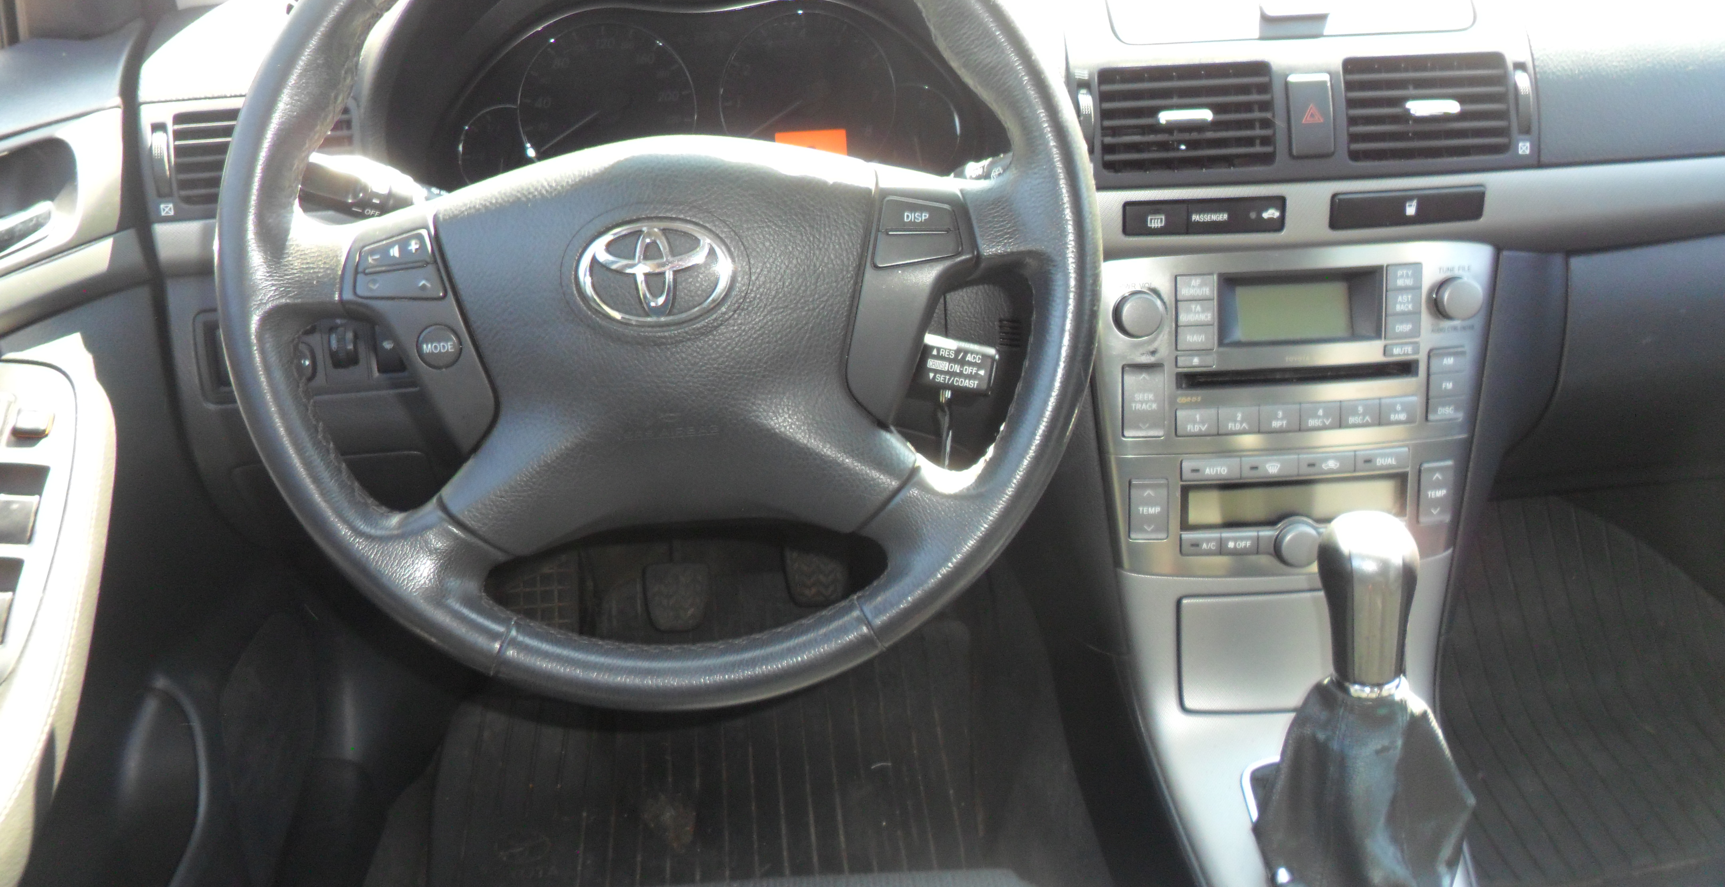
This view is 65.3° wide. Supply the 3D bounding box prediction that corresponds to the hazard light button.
[{"bbox_3d":[0.260,-0.191,0.784,0.029,0.052,0.015,-3,6,-2],"label":"hazard light button"}]

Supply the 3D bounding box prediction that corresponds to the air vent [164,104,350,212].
[{"bbox_3d":[-0.346,-0.166,0.789,0.108,0.060,0.035,-3,6,-2],"label":"air vent"}]

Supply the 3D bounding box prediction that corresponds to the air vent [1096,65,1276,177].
[{"bbox_3d":[0.186,-0.190,0.794,0.104,0.062,0.035,-3,6,-2],"label":"air vent"}]

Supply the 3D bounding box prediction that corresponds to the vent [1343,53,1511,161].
[{"bbox_3d":[0.329,-0.198,0.799,0.101,0.062,0.035,-3,6,-2],"label":"vent"}]

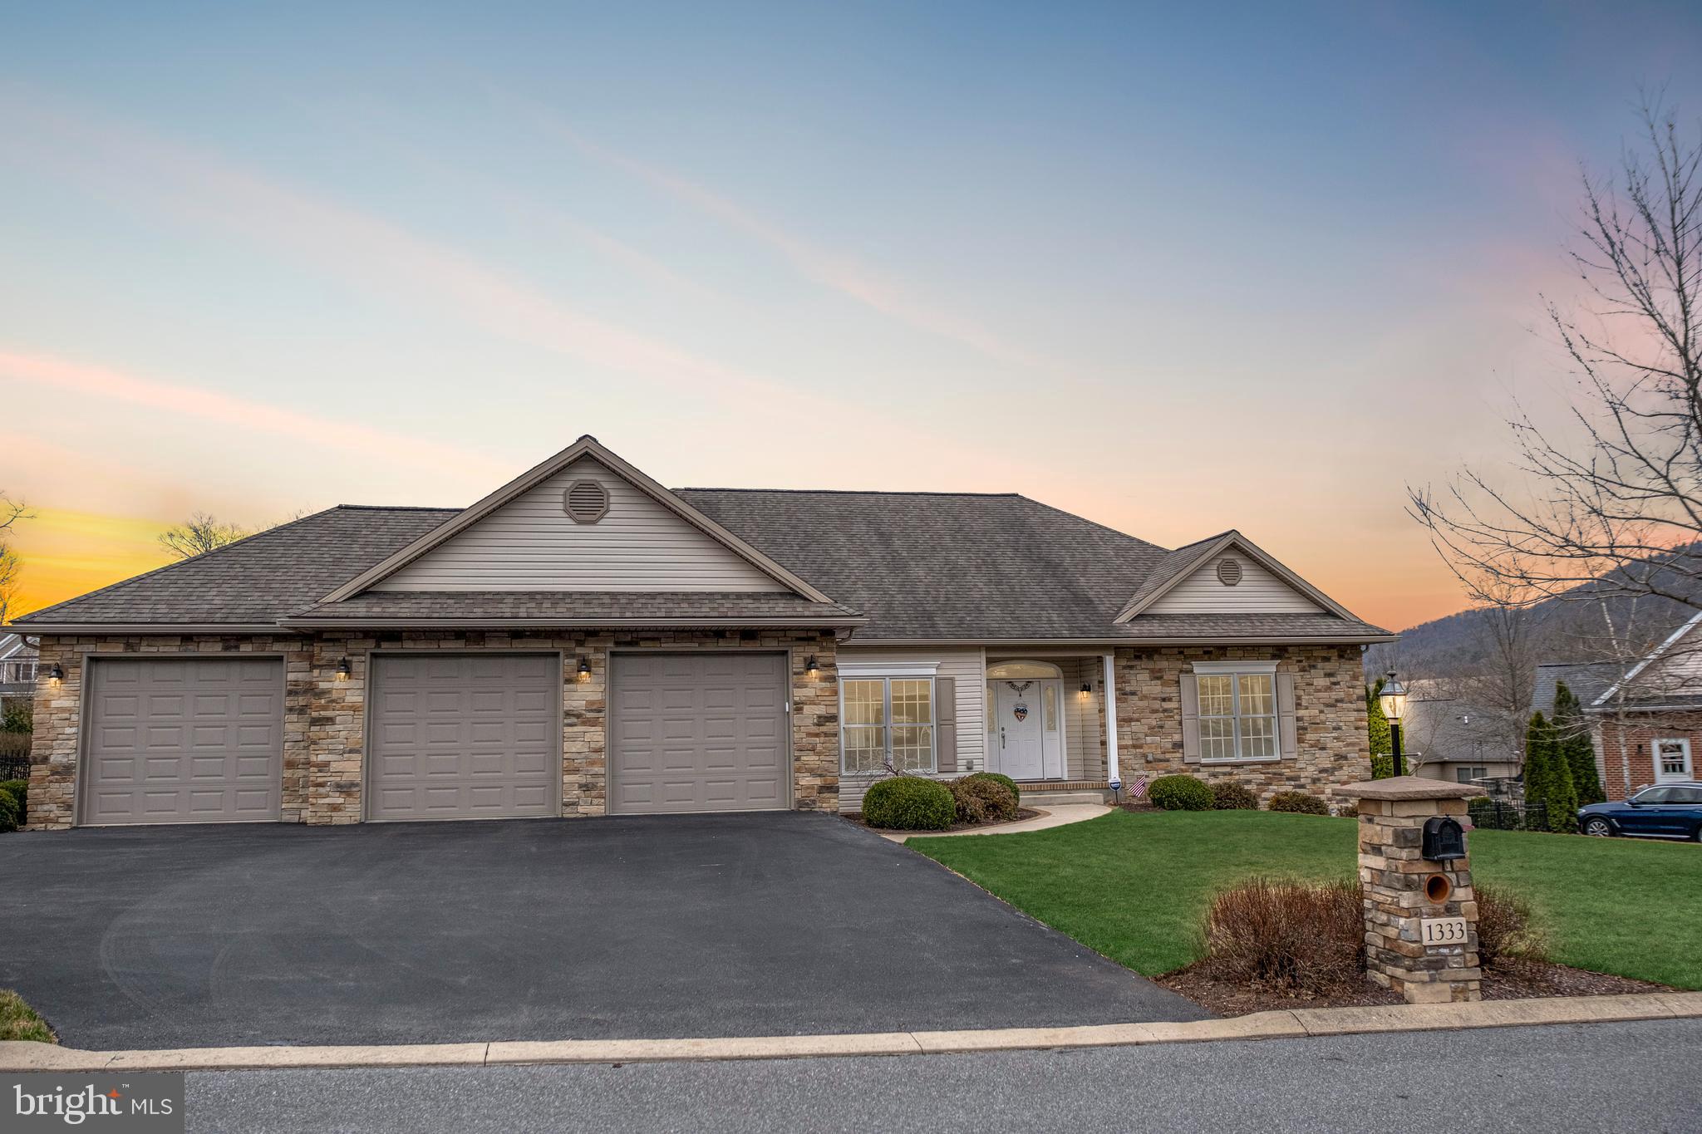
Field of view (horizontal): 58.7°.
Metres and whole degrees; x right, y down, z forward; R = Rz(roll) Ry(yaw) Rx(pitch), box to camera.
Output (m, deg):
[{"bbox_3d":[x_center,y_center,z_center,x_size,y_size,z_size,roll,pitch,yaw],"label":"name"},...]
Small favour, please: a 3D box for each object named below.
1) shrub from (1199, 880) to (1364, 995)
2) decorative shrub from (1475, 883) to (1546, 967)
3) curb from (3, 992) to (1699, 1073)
[{"bbox_3d":[3.104,2.600,10.750,1.250,0.740,1.050,0,-8,-8],"label":"shrub"},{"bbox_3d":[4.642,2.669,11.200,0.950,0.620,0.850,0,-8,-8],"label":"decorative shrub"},{"bbox_3d":[0.150,2.930,9.600,11.100,0.200,0.600,-1,-7,-4],"label":"curb"}]

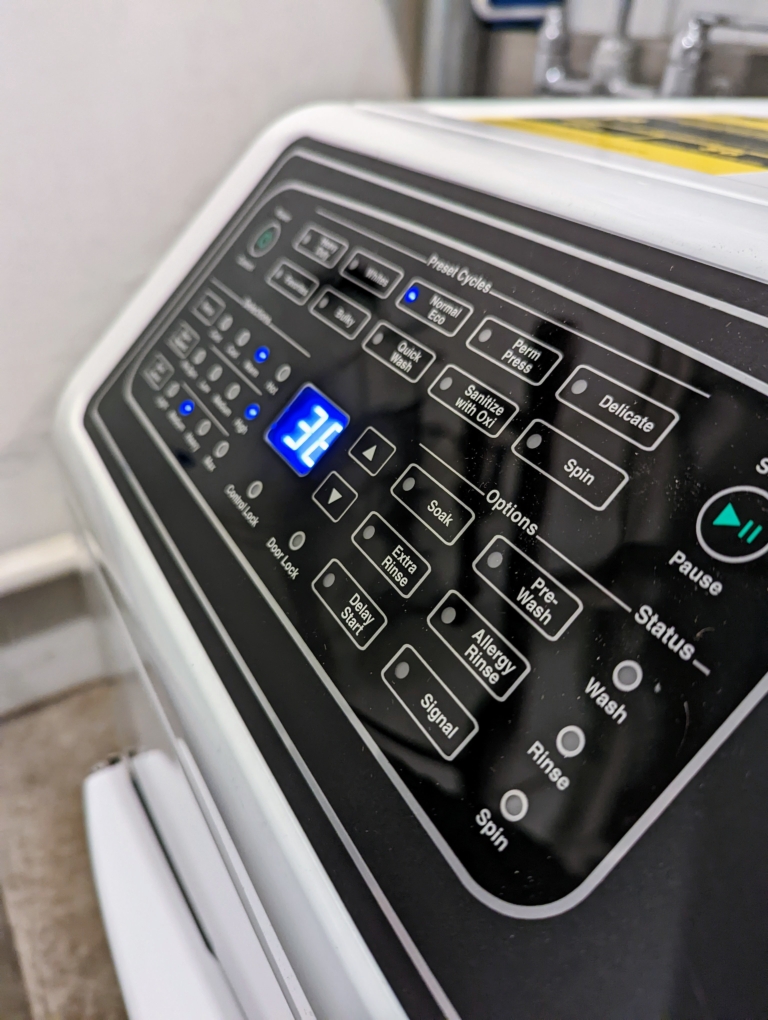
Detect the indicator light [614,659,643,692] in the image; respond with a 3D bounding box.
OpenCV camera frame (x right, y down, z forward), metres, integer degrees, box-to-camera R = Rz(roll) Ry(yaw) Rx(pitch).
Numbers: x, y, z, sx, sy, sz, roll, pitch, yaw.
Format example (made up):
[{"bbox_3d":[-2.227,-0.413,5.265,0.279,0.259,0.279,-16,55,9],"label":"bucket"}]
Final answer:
[{"bbox_3d":[0.047,0.032,0.137,0.006,0.003,0.006,-51,46,5],"label":"indicator light"}]

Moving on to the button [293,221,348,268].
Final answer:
[{"bbox_3d":[-0.024,-0.099,0.265,0.011,0.003,0.032,-51,46,5],"label":"button"}]

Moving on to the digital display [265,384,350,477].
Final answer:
[{"bbox_3d":[-0.025,-0.026,0.227,0.024,0.004,0.030,-51,46,5],"label":"digital display"}]

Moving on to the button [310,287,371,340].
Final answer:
[{"bbox_3d":[-0.015,-0.067,0.241,0.011,0.003,0.032,-51,46,5],"label":"button"}]

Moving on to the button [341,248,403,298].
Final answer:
[{"bbox_3d":[-0.005,-0.080,0.239,0.011,0.003,0.032,-51,46,5],"label":"button"}]

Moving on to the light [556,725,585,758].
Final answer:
[{"bbox_3d":[0.037,0.045,0.138,0.006,0.003,0.006,-51,46,5],"label":"light"}]

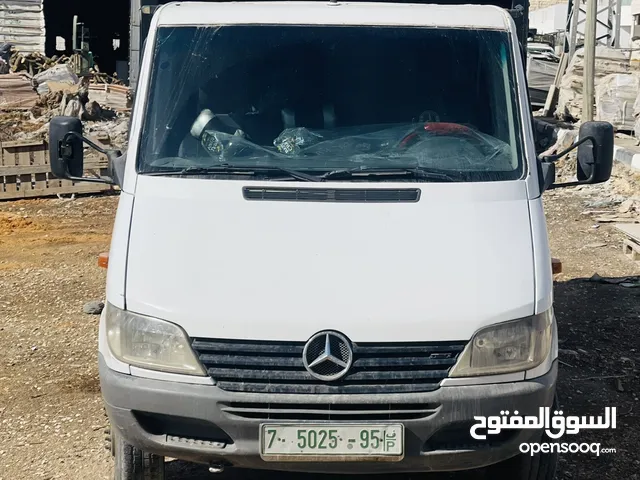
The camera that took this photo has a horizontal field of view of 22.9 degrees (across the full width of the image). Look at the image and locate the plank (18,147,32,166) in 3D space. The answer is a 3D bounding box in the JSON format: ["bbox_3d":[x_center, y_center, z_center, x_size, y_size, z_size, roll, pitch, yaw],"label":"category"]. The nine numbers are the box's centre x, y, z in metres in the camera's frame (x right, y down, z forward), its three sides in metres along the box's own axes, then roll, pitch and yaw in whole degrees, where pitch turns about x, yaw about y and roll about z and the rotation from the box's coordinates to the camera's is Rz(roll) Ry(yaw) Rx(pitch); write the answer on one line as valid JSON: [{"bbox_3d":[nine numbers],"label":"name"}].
[{"bbox_3d":[-4.016,-1.138,21.500,0.170,0.260,0.025,3,7,15],"label":"plank"}]

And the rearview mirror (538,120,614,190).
[{"bbox_3d":[1.118,-0.371,6.880,0.300,0.275,0.200,1,7,0],"label":"rearview mirror"}]

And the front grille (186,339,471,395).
[{"bbox_3d":[0.032,0.479,5.980,1.030,0.190,0.120,1,-8,0],"label":"front grille"}]

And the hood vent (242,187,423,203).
[{"bbox_3d":[0.048,-0.187,6.530,0.730,0.030,0.100,1,39,0],"label":"hood vent"}]

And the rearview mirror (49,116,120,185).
[{"bbox_3d":[-1.027,-0.390,6.880,0.285,0.270,0.200,1,7,0],"label":"rearview mirror"}]

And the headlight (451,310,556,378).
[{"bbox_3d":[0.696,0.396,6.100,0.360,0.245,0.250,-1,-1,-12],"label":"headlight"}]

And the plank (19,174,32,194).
[{"bbox_3d":[-4.016,-0.756,21.500,0.170,0.260,0.025,3,7,15],"label":"plank"}]

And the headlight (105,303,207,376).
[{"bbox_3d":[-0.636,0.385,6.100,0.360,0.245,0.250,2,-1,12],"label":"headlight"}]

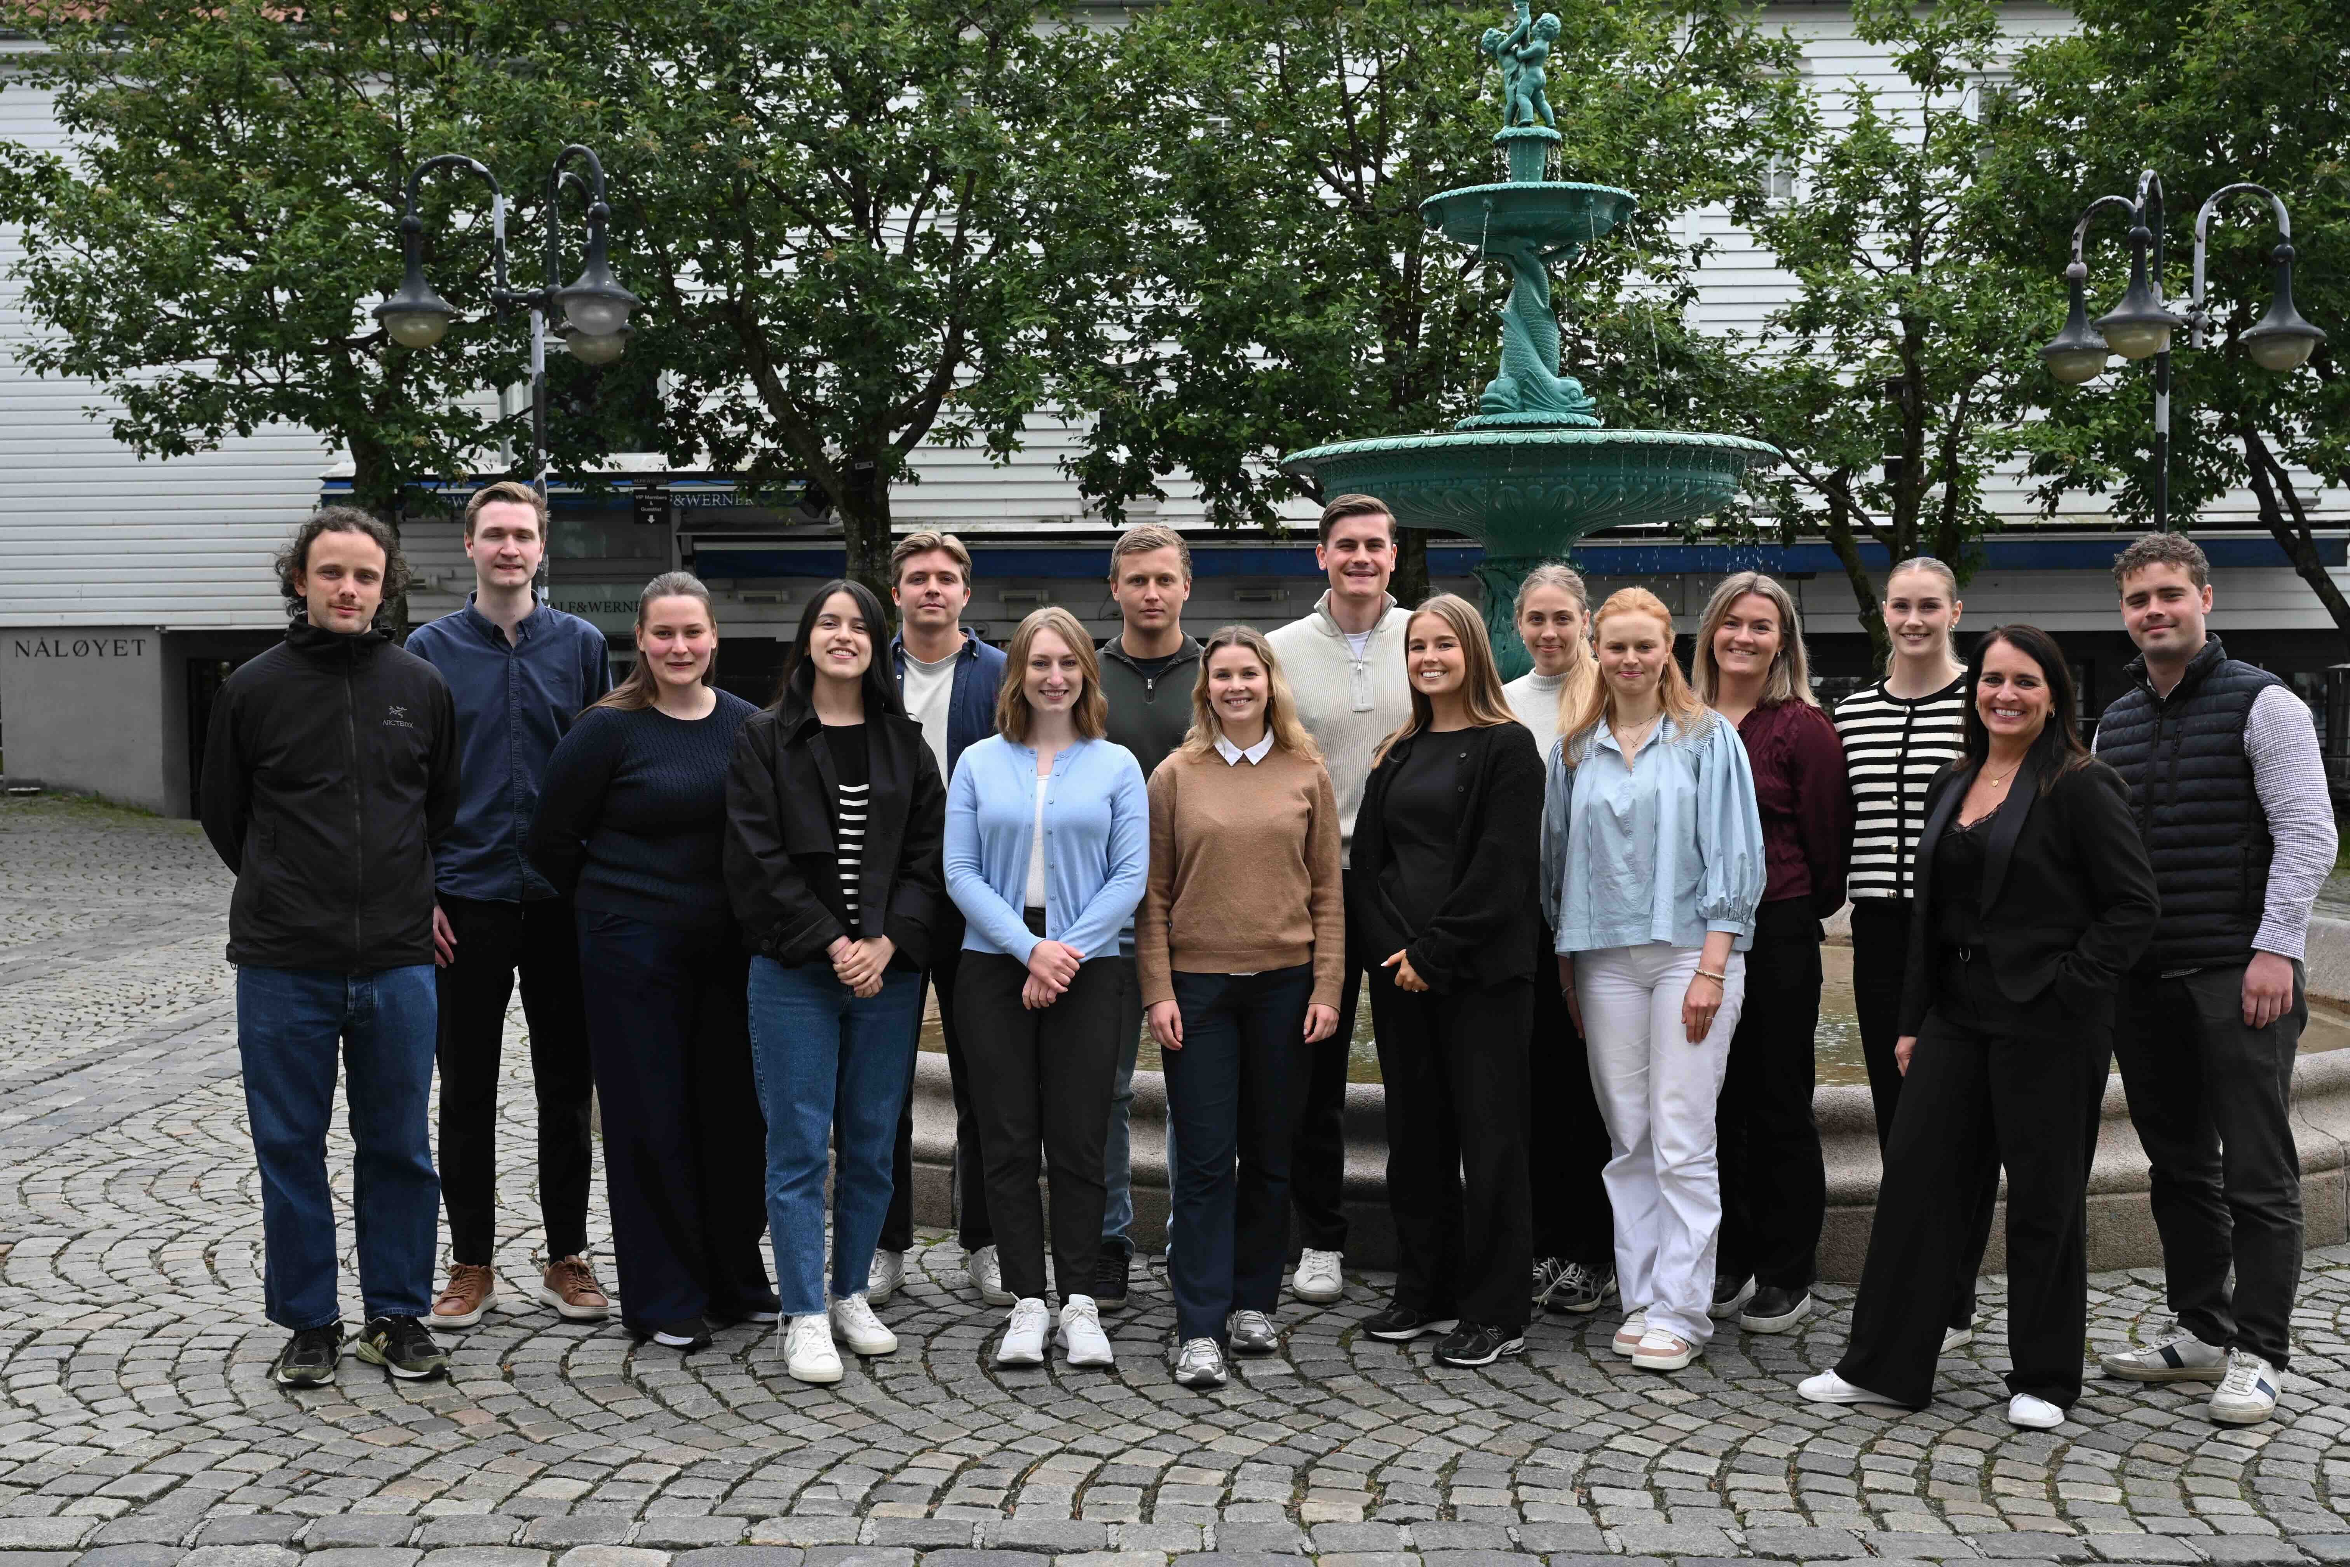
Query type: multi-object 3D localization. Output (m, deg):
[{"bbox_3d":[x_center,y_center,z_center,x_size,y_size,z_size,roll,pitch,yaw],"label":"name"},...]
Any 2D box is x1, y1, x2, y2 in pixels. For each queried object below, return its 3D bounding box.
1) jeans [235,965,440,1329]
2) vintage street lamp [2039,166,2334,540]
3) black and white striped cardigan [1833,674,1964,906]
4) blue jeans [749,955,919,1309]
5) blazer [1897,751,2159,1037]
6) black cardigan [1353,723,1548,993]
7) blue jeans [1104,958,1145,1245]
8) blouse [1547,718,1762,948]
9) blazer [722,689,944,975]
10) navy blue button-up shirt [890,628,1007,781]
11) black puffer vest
[{"bbox_3d":[-1.835,0.748,5.430,0.420,0.890,0.310,-1,2,-24],"label":"jeans"},{"bbox_3d":[5.518,-1.348,13.977,1.660,4.113,1.500,2,4,33],"label":"vintage street lamp"},{"bbox_3d":[1.684,0.013,5.660,0.400,0.520,0.270,1,4,27],"label":"black and white striped cardigan"},{"bbox_3d":[-0.755,0.762,5.500,0.375,0.826,0.280,-1,3,-8],"label":"blue jeans"},{"bbox_3d":[1.771,0.229,5.150,0.490,0.600,0.340,1,2,34],"label":"blazer"},{"bbox_3d":[0.614,0.167,5.620,0.440,0.610,0.330,1,2,28],"label":"black cardigan"},{"bbox_3d":[-0.053,0.739,5.980,0.400,0.785,0.270,-1,3,0],"label":"blue jeans"},{"bbox_3d":[1.066,0.111,5.530,0.480,0.540,0.330,1,2,28],"label":"blouse"},{"bbox_3d":[-0.744,0.103,5.430,0.470,0.606,0.330,-1,3,-8],"label":"blazer"},{"bbox_3d":[-0.588,-0.011,6.000,0.471,0.722,0.290,-1,3,-5],"label":"navy blue button-up shirt"},{"bbox_3d":[2.147,0.045,5.270,0.420,0.700,0.310,1,2,36],"label":"black puffer vest"}]

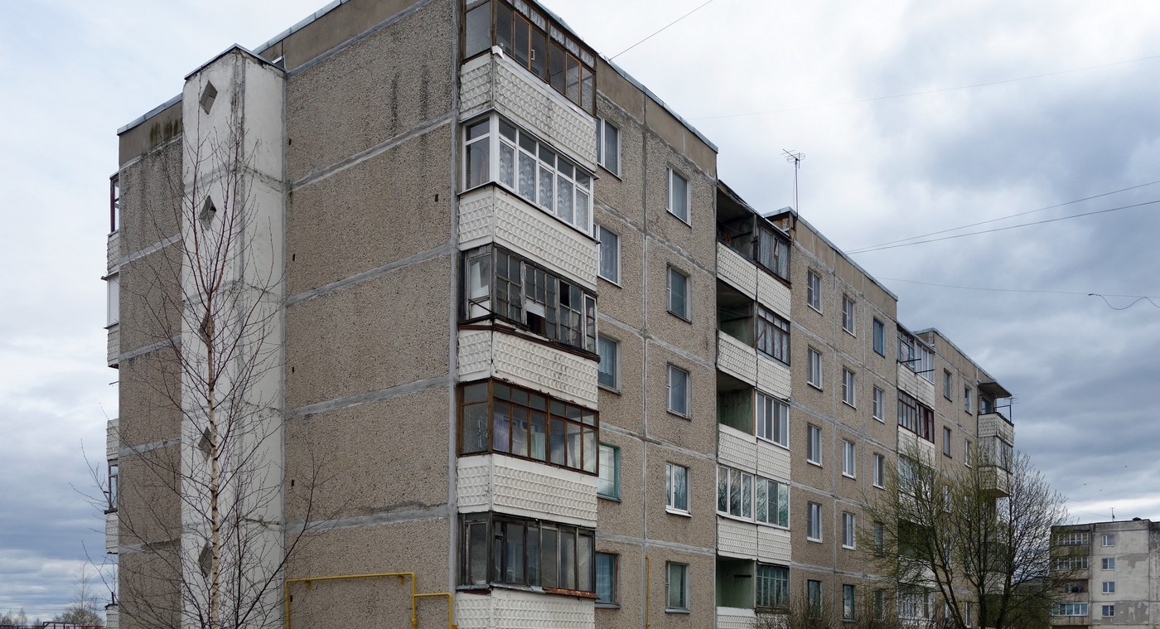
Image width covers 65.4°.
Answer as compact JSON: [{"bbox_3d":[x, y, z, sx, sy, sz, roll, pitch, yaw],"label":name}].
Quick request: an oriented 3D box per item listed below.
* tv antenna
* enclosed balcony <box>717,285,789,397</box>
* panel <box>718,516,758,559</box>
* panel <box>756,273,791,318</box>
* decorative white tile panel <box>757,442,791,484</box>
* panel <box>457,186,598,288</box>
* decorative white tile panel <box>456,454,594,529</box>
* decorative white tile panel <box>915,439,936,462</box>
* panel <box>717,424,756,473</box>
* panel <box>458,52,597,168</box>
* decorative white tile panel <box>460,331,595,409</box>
[{"bbox_3d":[7.762,-4.857,32.800,0.600,2.200,0.950,-18,-26,41],"label":"tv antenna"},{"bbox_3d":[5.155,1.056,29.500,1.300,2.836,5.451,-13,-22,33],"label":"enclosed balcony"},{"bbox_3d":[5.101,7.212,29.200,0.150,1.200,2.450,-14,-23,35],"label":"panel"},{"bbox_3d":[6.848,-0.645,31.800,0.150,1.080,2.500,-14,-23,35],"label":"panel"},{"bbox_3d":[6.774,5.194,31.600,0.150,1.190,2.400,-14,-23,35],"label":"decorative white tile panel"},{"bbox_3d":[-1.004,-1.431,18.900,0.911,1.179,3.493,-13,-22,33],"label":"panel"},{"bbox_3d":[-1.110,4.150,20.900,1.000,1.180,3.860,-14,-23,35],"label":"decorative white tile panel"},{"bbox_3d":[16.797,6.714,44.000,0.150,1.073,2.898,-13,-22,33],"label":"decorative white tile panel"},{"bbox_3d":[5.107,4.360,29.400,0.150,1.220,2.420,-14,-23,35],"label":"panel"},{"bbox_3d":[-1.127,-4.631,21.261,0.980,1.270,3.700,-11,-18,37],"label":"panel"},{"bbox_3d":[-0.991,1.190,18.500,0.897,1.016,3.450,-13,-22,33],"label":"decorative white tile panel"}]

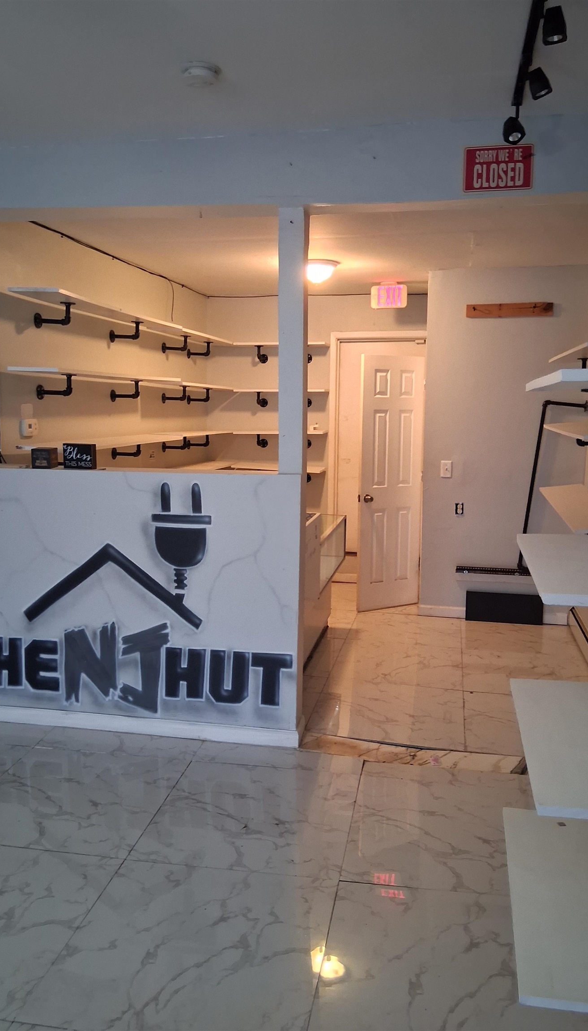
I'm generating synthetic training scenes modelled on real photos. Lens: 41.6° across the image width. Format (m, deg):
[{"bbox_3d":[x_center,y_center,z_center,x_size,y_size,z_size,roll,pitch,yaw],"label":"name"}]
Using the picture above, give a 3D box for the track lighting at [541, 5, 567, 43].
[{"bbox_3d":[0.766,-1.443,2.276,0.066,0.100,0.066,-11,9,-1],"label":"track lighting"}]

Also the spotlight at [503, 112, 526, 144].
[{"bbox_3d":[0.873,-1.531,3.075,0.073,0.100,0.073,-5,-19,-32],"label":"spotlight"}]

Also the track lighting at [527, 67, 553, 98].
[{"bbox_3d":[0.848,-1.487,2.665,0.066,0.100,0.066,-24,1,17],"label":"track lighting"}]

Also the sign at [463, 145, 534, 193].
[{"bbox_3d":[0.870,-1.477,3.291,0.282,0.182,0.012,2,9,10],"label":"sign"}]

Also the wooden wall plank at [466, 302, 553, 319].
[{"bbox_3d":[1.556,-1.479,5.580,0.600,0.098,0.025,3,9,13],"label":"wooden wall plank"}]

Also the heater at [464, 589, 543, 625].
[{"bbox_3d":[1.609,0.703,5.902,0.570,0.230,0.050,3,9,13],"label":"heater"}]

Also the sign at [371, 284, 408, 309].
[{"bbox_3d":[0.787,-1.813,6.399,0.300,0.200,0.050,2,9,10],"label":"sign"}]

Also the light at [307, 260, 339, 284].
[{"bbox_3d":[0.163,-1.722,5.514,0.330,0.130,0.330,2,9,10],"label":"light"}]

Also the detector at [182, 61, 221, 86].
[{"bbox_3d":[-0.339,-1.598,2.822,0.140,0.045,0.140,2,9,10],"label":"detector"}]

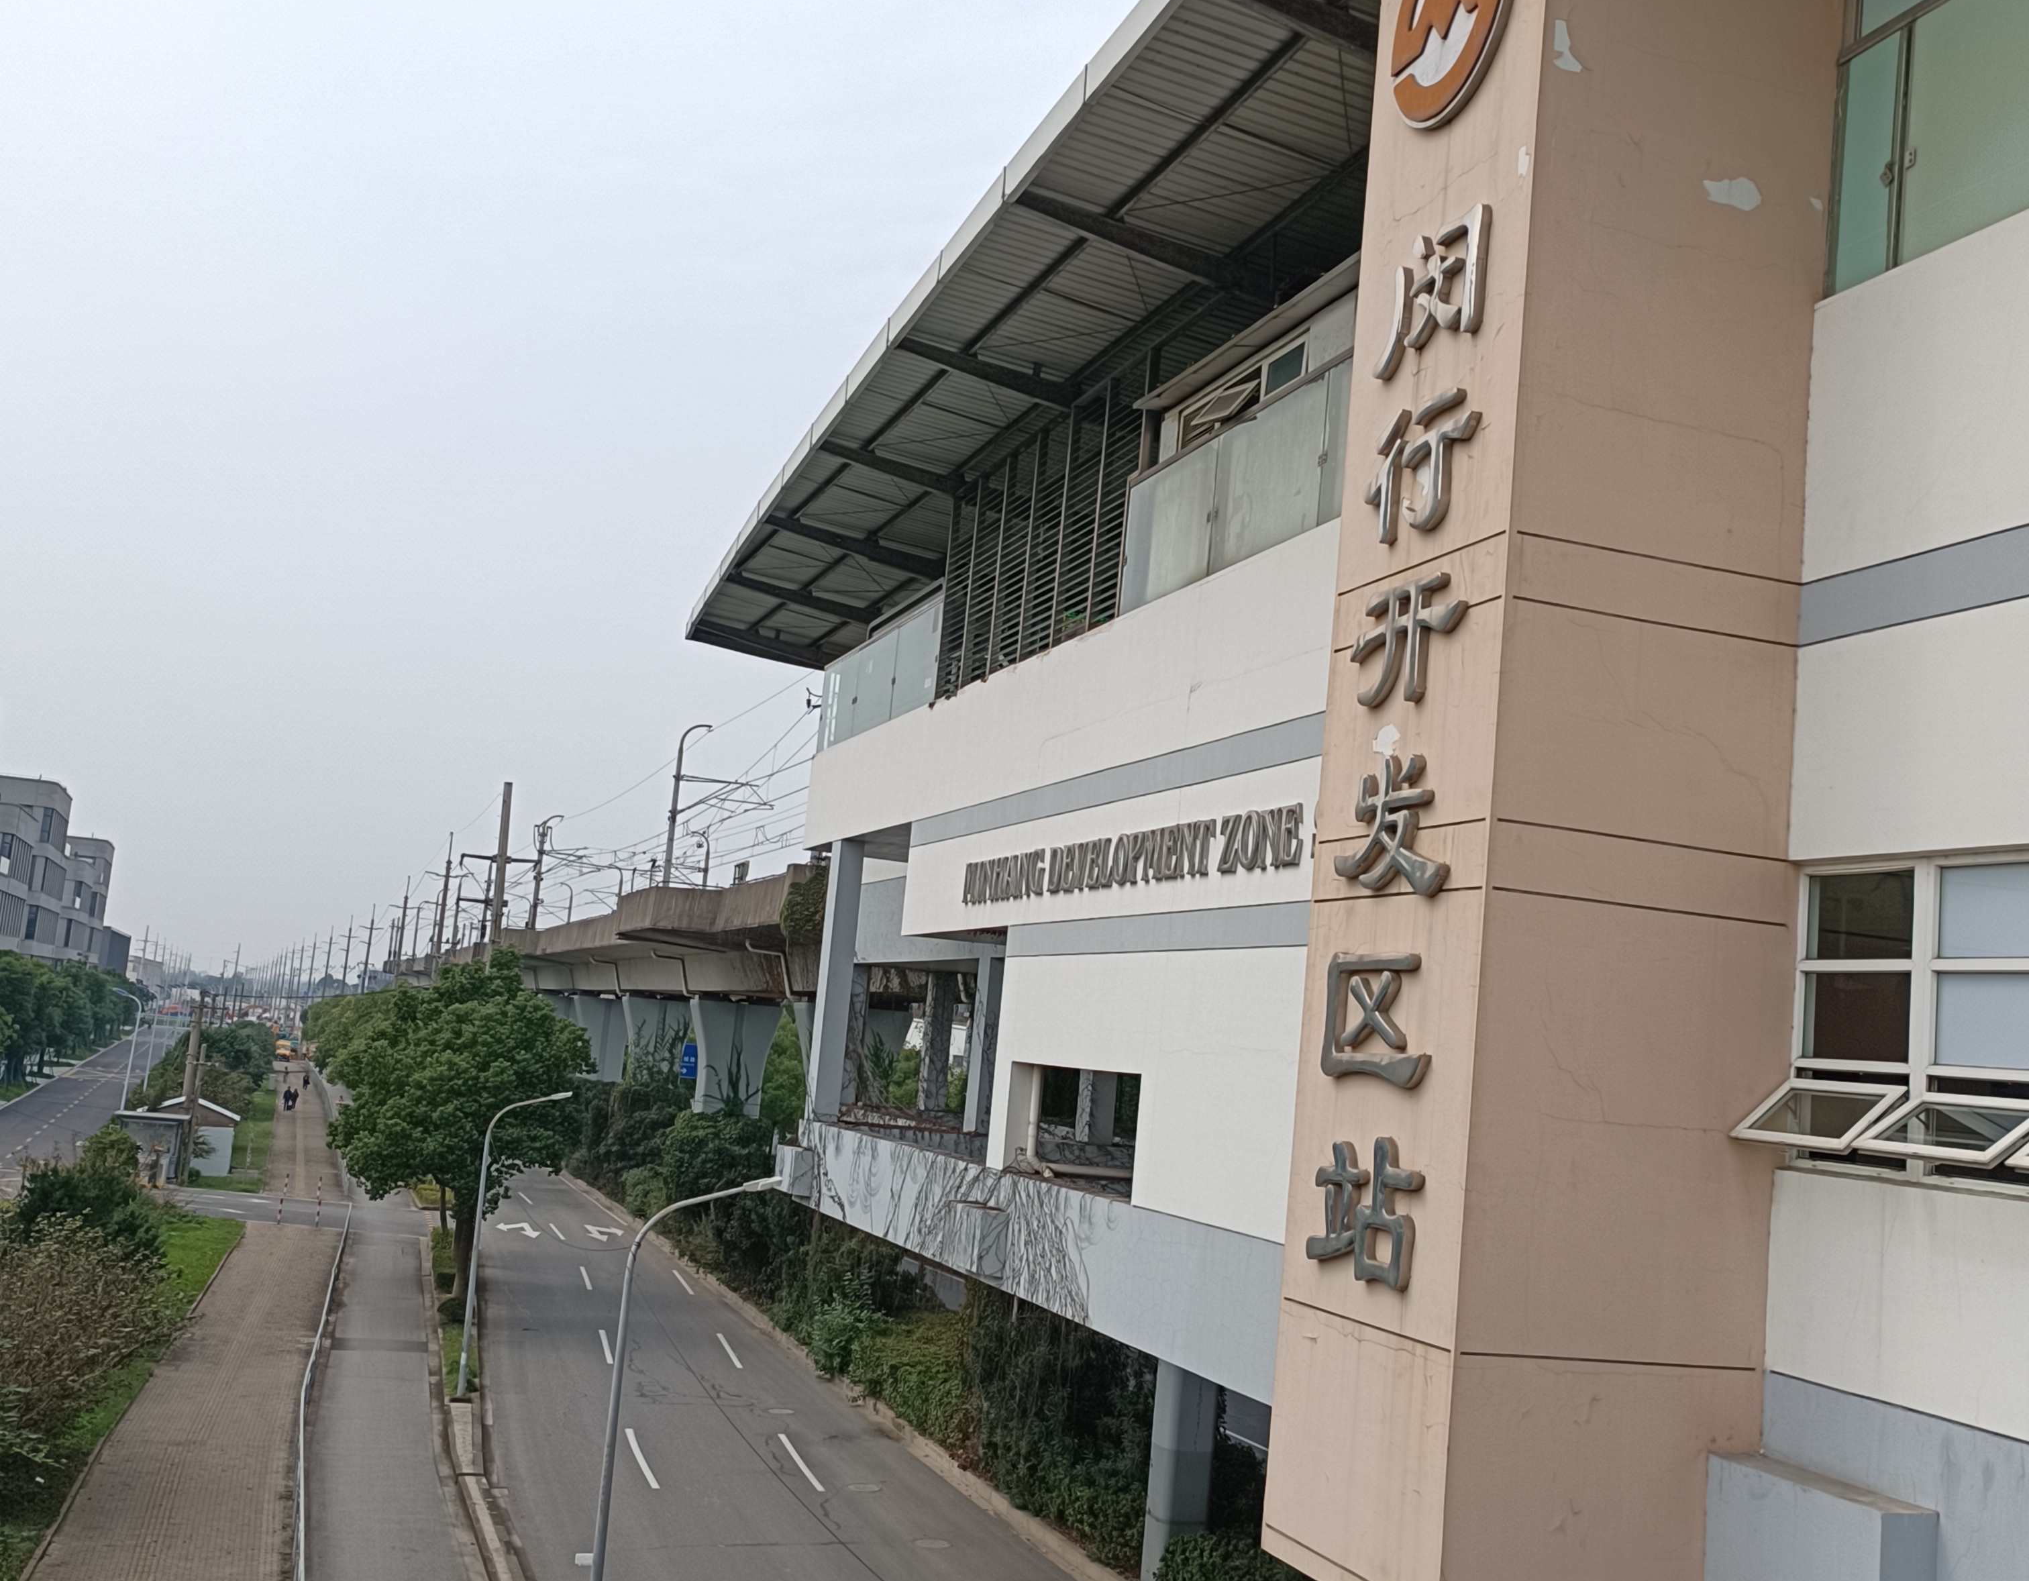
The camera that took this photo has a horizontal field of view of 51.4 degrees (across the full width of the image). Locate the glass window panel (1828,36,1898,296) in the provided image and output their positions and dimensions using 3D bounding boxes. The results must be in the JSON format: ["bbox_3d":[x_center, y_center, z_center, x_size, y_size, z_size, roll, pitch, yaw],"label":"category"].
[{"bbox_3d":[7.016,-5.127,17.348,0.060,2.009,0.810,8,-7,-17],"label":"glass window panel"}]

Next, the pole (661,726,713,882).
[{"bbox_3d":[-13.455,0.891,86.310,1.264,7.045,0.300,8,-7,-17],"label":"pole"}]

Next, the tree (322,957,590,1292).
[{"bbox_3d":[-17.354,10.445,65.439,7.900,10.300,7.500,8,-7,-17],"label":"tree"}]

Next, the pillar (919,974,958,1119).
[{"bbox_3d":[-2.256,7.522,63.405,0.650,4.220,0.850,8,-7,-17],"label":"pillar"}]

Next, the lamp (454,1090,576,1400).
[{"bbox_3d":[-11.774,10.721,49.865,1.820,7.200,0.260,8,-7,-17],"label":"lamp"}]

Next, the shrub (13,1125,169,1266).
[{"bbox_3d":[-30.187,13.272,69.984,4.600,3.800,4.500,8,-7,-17],"label":"shrub"}]

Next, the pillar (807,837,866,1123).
[{"bbox_3d":[-4.148,4.510,49.874,0.600,6.610,0.850,8,-7,-17],"label":"pillar"}]

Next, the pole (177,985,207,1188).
[{"bbox_3d":[-36.509,13.246,93.738,0.380,8.500,0.400,8,-7,-17],"label":"pole"}]

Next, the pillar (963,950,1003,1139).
[{"bbox_3d":[-0.558,6.141,50.907,0.620,4.250,0.880,8,-7,-17],"label":"pillar"}]

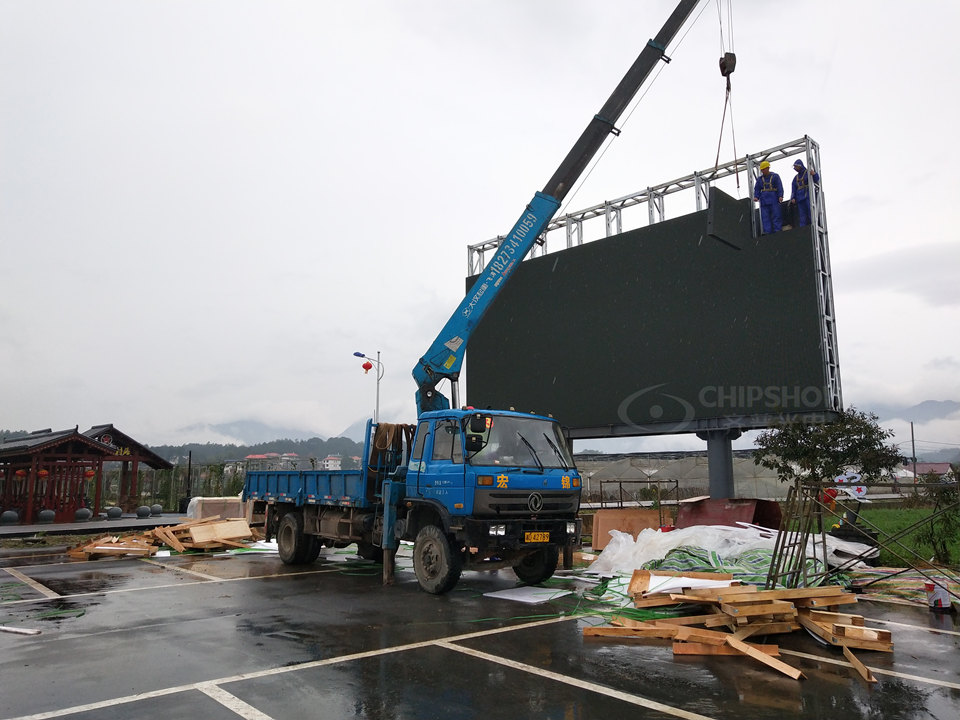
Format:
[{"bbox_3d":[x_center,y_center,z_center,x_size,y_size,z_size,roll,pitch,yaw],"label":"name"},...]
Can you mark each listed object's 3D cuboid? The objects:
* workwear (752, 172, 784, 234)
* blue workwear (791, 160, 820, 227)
[{"bbox_3d":[6.434,-3.501,18.554,0.600,1.460,0.340,-5,-10,28],"label":"workwear"},{"bbox_3d":[7.031,-3.533,17.971,0.580,1.640,0.370,-8,-11,39],"label":"blue workwear"}]

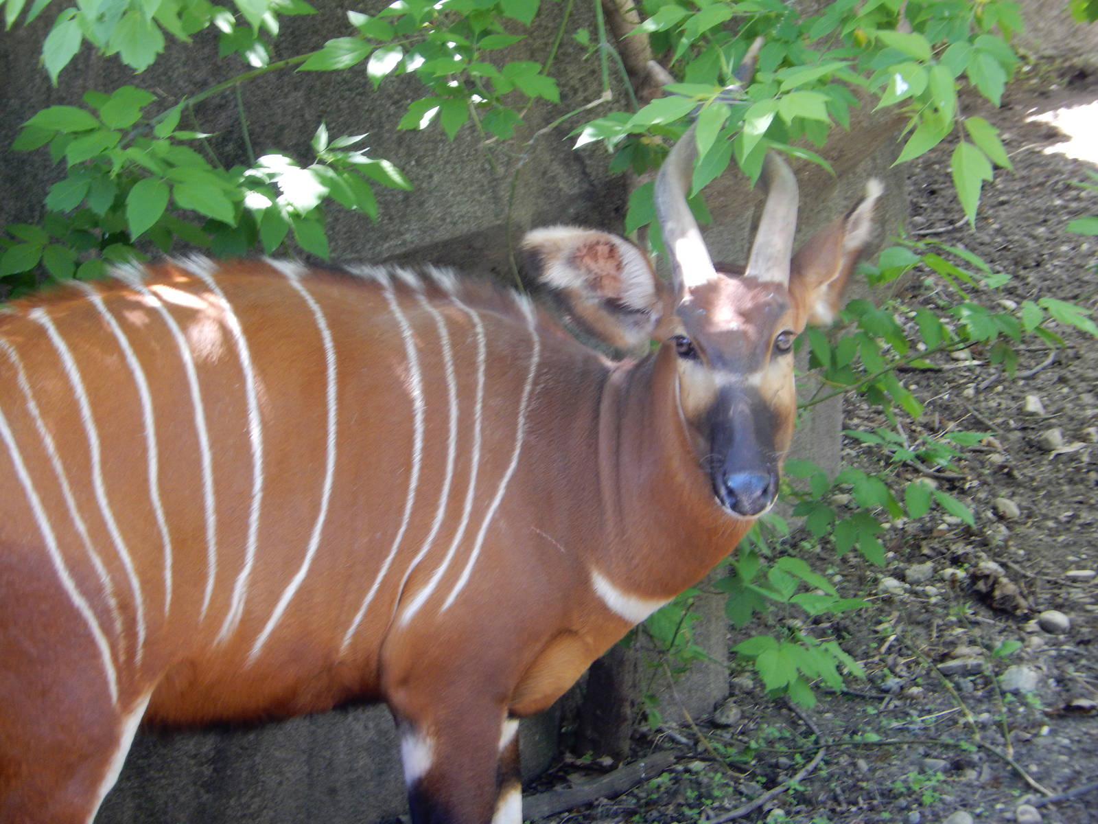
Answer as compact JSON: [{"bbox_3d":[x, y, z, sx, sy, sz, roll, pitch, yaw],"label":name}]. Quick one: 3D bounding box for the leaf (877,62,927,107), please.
[{"bbox_3d":[0.500,-0.463,12.000,0.099,0.014,0.050,-41,68,-21],"label":"leaf"}]

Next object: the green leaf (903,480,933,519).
[{"bbox_3d":[0.541,0.128,12.400,0.040,0.063,0.015,8,-24,5],"label":"green leaf"}]

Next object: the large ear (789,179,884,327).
[{"bbox_3d":[0.401,-0.222,11.820,0.080,0.215,0.120,27,-3,-6],"label":"large ear"}]

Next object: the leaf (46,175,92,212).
[{"bbox_3d":[-0.693,-0.315,12.200,0.081,0.016,0.050,-33,59,-15],"label":"leaf"}]

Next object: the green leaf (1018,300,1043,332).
[{"bbox_3d":[0.712,-0.141,12.500,0.034,0.053,0.015,-7,-27,-5],"label":"green leaf"}]

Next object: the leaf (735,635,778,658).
[{"bbox_3d":[0.309,0.348,12.600,0.070,0.016,0.042,-6,45,-5],"label":"leaf"}]

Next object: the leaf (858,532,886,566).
[{"bbox_3d":[0.473,0.202,12.400,0.031,0.015,0.069,-29,65,-20],"label":"leaf"}]

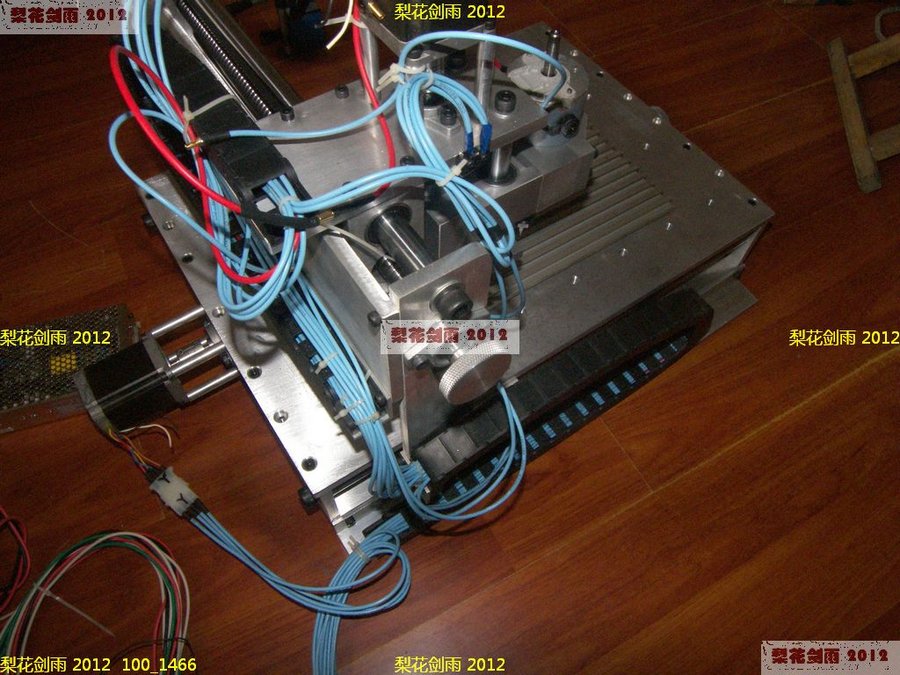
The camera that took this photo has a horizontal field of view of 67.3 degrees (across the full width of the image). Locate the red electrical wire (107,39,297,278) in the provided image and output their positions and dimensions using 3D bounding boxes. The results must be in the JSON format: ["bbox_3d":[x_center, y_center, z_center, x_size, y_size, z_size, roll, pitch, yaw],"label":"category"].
[{"bbox_3d":[-0.135,-0.101,0.368,0.062,0.115,0.128,-29,63,-18],"label":"red electrical wire"}]

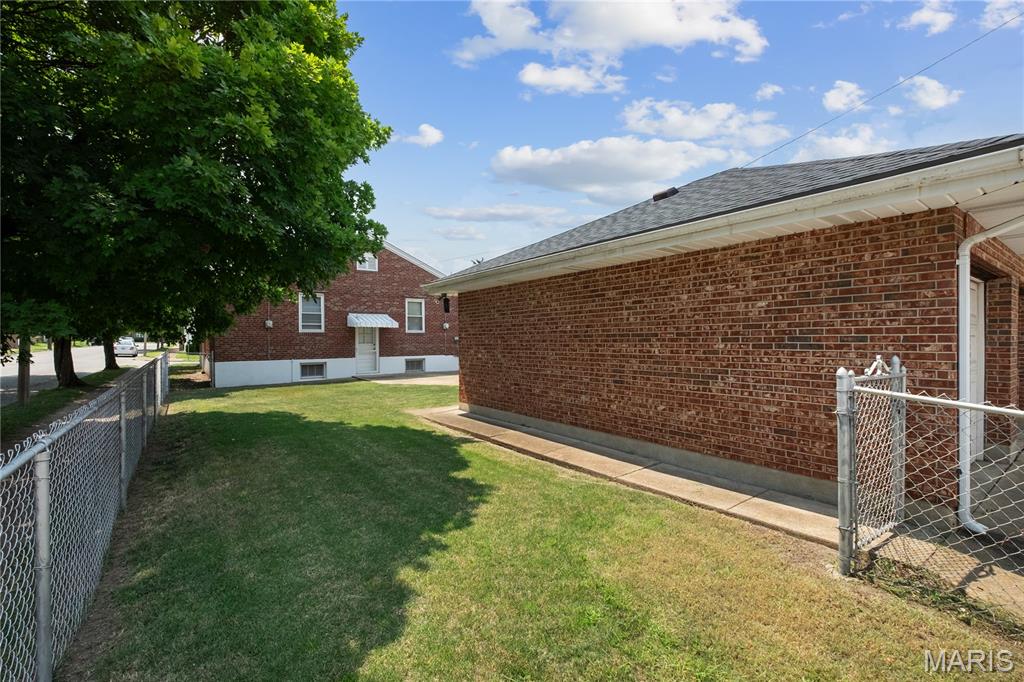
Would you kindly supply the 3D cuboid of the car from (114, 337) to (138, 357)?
[{"bbox_3d":[-41.900,0.850,46.350,1.810,1.570,4.600,0,0,-37],"label":"car"}]

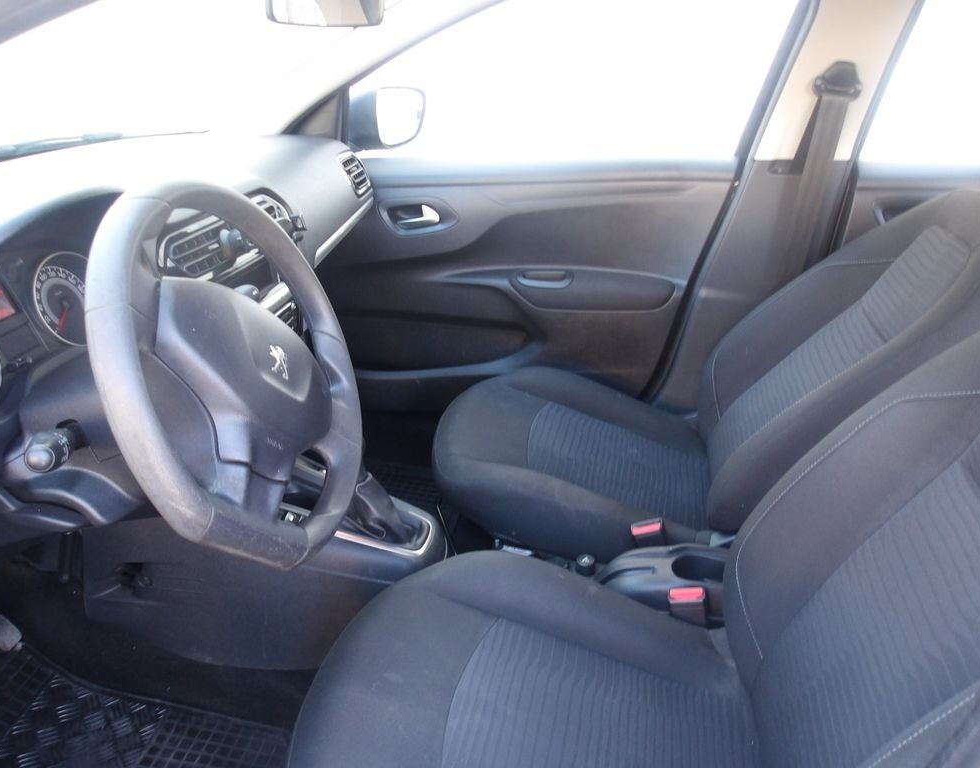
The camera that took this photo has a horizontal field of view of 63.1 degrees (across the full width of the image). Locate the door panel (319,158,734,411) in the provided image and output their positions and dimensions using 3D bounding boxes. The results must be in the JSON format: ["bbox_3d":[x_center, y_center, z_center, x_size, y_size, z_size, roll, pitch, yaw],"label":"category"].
[{"bbox_3d":[0.000,-0.182,1.743,0.980,0.590,0.130,4,20,10],"label":"door panel"}]

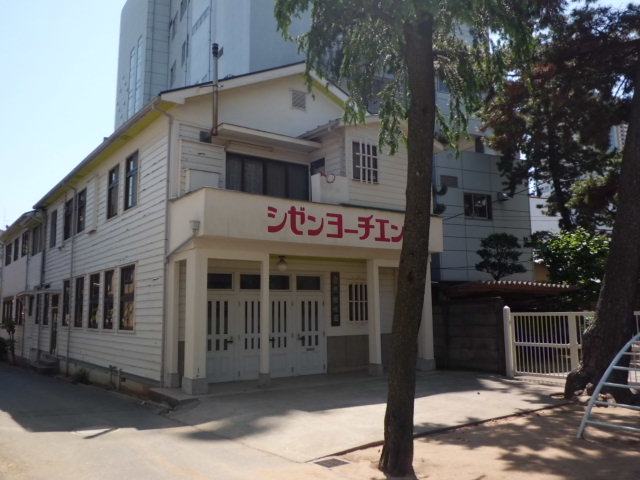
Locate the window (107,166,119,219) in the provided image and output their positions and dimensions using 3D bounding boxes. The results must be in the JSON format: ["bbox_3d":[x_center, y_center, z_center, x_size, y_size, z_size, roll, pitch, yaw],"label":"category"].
[{"bbox_3d":[-6.230,-1.430,17.292,0.120,1.519,1.045,4,-9,-35],"label":"window"}]

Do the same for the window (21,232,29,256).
[{"bbox_3d":[-15.744,0.245,30.641,0.120,1.277,2.112,4,-9,-35],"label":"window"}]

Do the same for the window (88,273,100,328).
[{"bbox_3d":[-7.210,1.953,18.324,0.120,1.720,1.184,4,-9,-35],"label":"window"}]

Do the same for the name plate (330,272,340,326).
[{"bbox_3d":[0.435,1.613,15.553,0.305,1.453,0.050,5,-9,-35],"label":"name plate"}]

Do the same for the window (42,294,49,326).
[{"bbox_3d":[-11.679,2.945,24.420,0.100,1.356,1.040,5,-9,-35],"label":"window"}]

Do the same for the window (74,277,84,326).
[{"bbox_3d":[-7.837,2.018,18.620,0.120,1.659,1.125,4,-9,-35],"label":"window"}]

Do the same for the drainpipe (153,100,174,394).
[{"bbox_3d":[-3.441,0.040,12.326,0.436,6.101,0.140,4,-9,-35],"label":"drainpipe"}]

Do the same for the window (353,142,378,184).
[{"bbox_3d":[1.164,-1.955,14.542,0.848,1.044,0.100,5,-9,-35],"label":"window"}]

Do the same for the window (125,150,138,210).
[{"bbox_3d":[-5.211,-1.622,15.862,0.120,1.519,1.076,4,-9,-35],"label":"window"}]

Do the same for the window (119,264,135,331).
[{"bbox_3d":[-4.909,1.476,14.561,0.120,1.659,1.280,4,-9,-35],"label":"window"}]

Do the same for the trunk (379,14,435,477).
[{"bbox_3d":[1.040,-0.092,6.389,0.450,5.112,0.400,4,-6,8],"label":"trunk"}]

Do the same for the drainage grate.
[{"bbox_3d":[0.134,2.509,6.404,0.291,0.040,0.267,4,-9,-35],"label":"drainage grate"}]

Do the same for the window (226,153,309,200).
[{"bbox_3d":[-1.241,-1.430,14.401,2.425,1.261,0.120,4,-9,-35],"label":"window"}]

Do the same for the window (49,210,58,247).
[{"bbox_3d":[-10.538,-0.415,22.687,0.120,1.484,1.212,4,-9,-35],"label":"window"}]

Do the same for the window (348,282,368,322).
[{"bbox_3d":[1.024,1.643,15.137,0.757,1.057,0.120,4,-9,-35],"label":"window"}]

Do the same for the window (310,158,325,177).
[{"bbox_3d":[-0.055,-1.736,14.913,0.120,0.708,0.640,4,-9,-35],"label":"window"}]

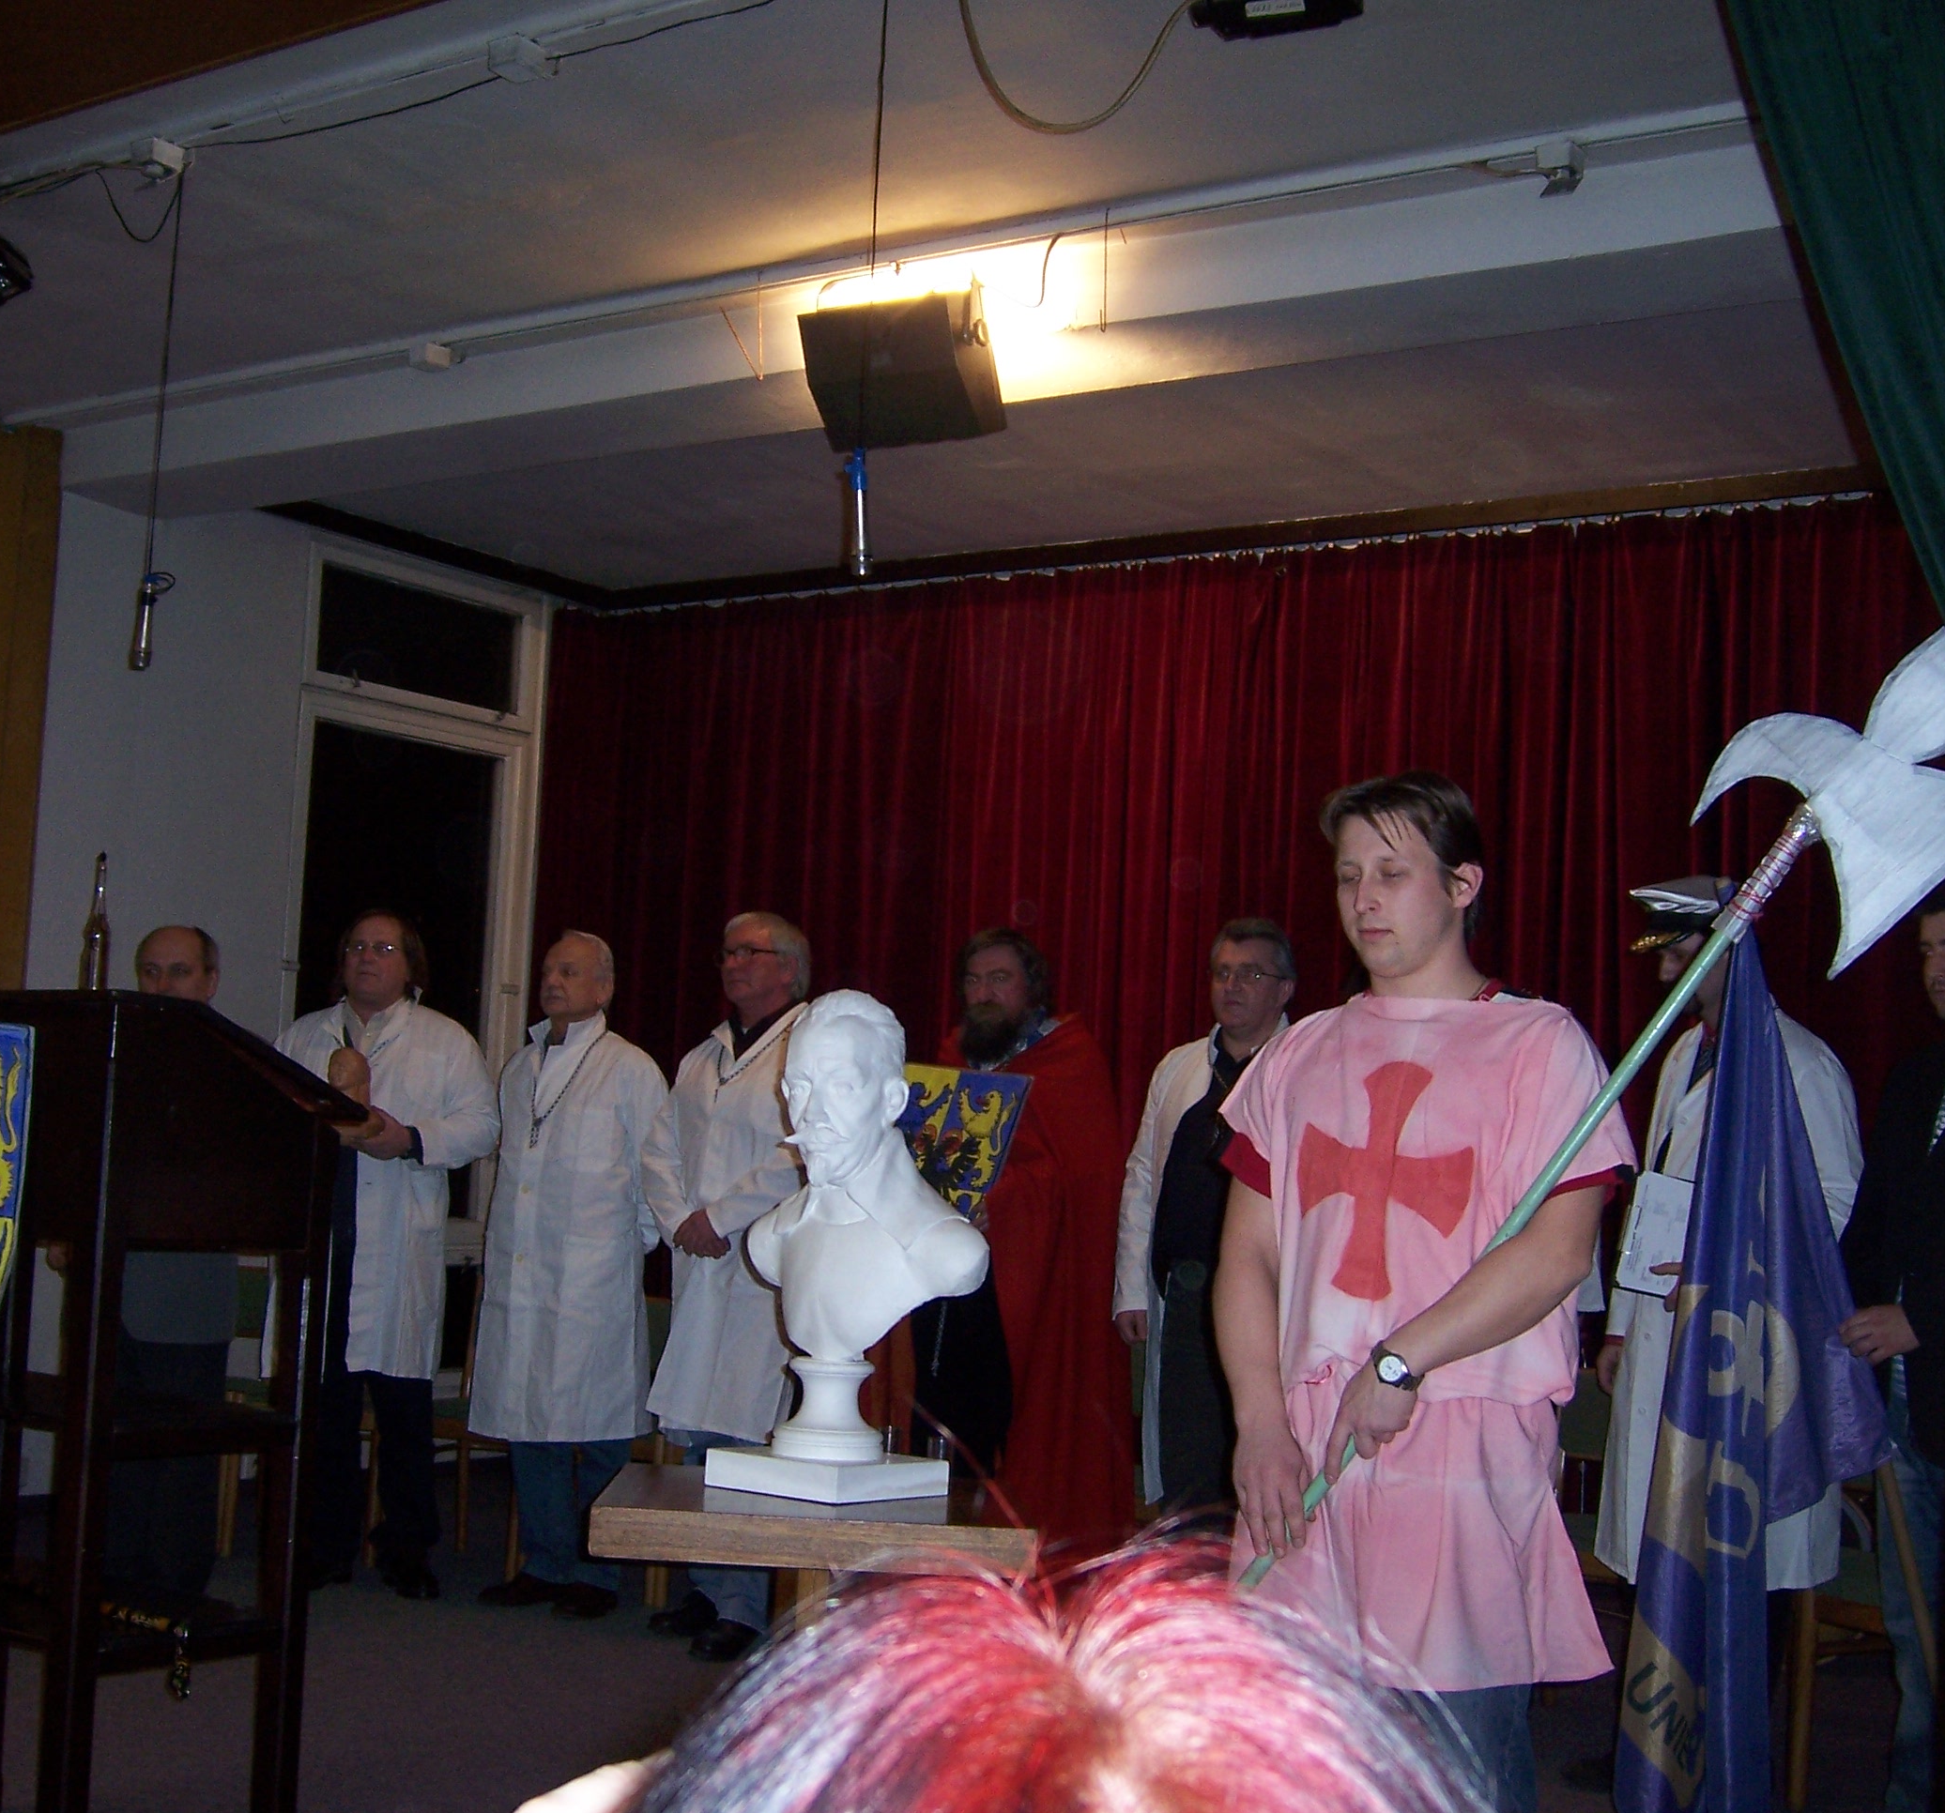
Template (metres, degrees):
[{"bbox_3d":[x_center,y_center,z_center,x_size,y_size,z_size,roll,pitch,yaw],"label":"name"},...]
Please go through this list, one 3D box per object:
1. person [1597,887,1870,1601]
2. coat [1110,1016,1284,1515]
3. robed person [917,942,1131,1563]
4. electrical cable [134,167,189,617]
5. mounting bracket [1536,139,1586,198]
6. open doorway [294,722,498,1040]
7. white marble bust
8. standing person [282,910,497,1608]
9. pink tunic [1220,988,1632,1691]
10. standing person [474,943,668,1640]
[{"bbox_3d":[1.521,0.868,5.120,0.440,1.840,0.550,6,-6,-40],"label":"person"},{"bbox_3d":[0.593,0.763,5.350,0.580,1.050,0.360,0,-5,32],"label":"coat"},{"bbox_3d":[0.066,0.925,5.718,0.620,1.735,0.440,0,-5,32],"label":"robed person"},{"bbox_3d":[-1.603,-1.019,4.980,0.050,0.900,0.060,0,-5,33],"label":"electrical cable"},{"bbox_3d":[1.158,-1.454,4.950,0.080,0.090,0.080,-1,-5,33],"label":"mounting bracket"},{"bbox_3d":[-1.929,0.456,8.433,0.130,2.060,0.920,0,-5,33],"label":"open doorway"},{"bbox_3d":[-0.155,0.394,3.650,0.370,0.530,0.260,-1,-5,33],"label":"white marble bust"},{"bbox_3d":[-1.516,0.885,6.500,0.570,1.770,0.430,2,-4,10],"label":"standing person"},{"bbox_3d":[0.569,0.534,3.150,0.520,0.840,0.330,-1,-5,33],"label":"pink tunic"},{"bbox_3d":[-1.042,0.940,6.501,0.540,1.740,0.380,-1,-6,38],"label":"standing person"}]

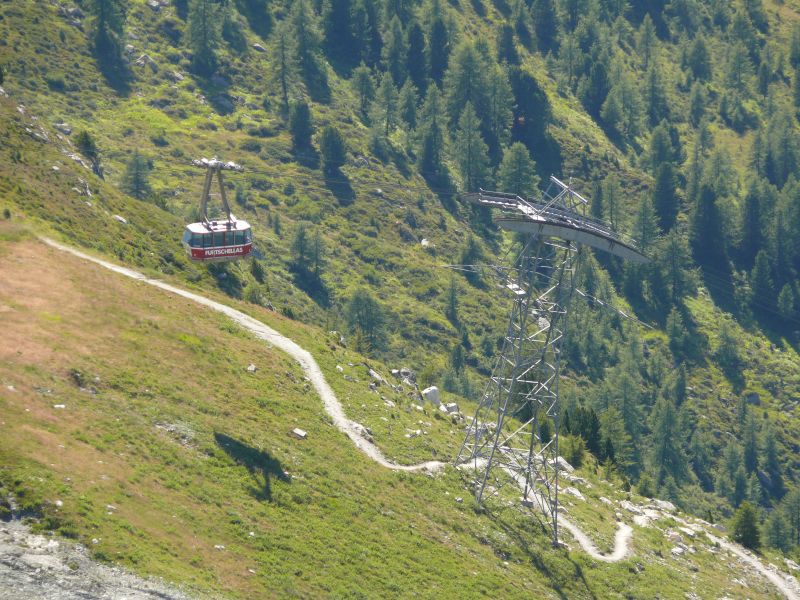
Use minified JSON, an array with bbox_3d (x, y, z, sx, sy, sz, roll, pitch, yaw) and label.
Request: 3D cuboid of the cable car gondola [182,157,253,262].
[{"bbox_3d":[-14.368,-7.342,551.000,5.200,8.100,2.450,-5,16,-19],"label":"cable car gondola"}]

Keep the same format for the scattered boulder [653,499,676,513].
[{"bbox_3d":[21.980,17.077,580.000,1.950,0.850,1.400,0,15,0],"label":"scattered boulder"}]

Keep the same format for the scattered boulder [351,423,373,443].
[{"bbox_3d":[-3.062,10.536,555.000,1.700,1.250,1.350,0,15,0],"label":"scattered boulder"}]

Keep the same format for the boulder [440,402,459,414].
[{"bbox_3d":[4.064,8.908,573.000,1.400,0.800,1.150,0,15,0],"label":"boulder"}]

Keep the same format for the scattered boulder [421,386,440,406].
[{"bbox_3d":[2.504,7.923,573.000,1.600,1.400,1.350,0,15,0],"label":"scattered boulder"}]

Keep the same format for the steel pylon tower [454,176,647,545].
[{"bbox_3d":[10.461,4.272,559.500,14.400,29.000,8.200,6,12,-22],"label":"steel pylon tower"}]

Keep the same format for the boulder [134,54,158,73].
[{"bbox_3d":[-24.698,-23.042,680.000,2.300,1.350,1.700,0,15,0],"label":"boulder"}]

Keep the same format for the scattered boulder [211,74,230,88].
[{"bbox_3d":[-17.489,-21.288,680.000,1.900,1.050,1.500,0,15,0],"label":"scattered boulder"}]

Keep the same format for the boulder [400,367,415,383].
[{"bbox_3d":[0.617,6.127,574.000,1.150,1.100,1.000,0,15,0],"label":"boulder"}]

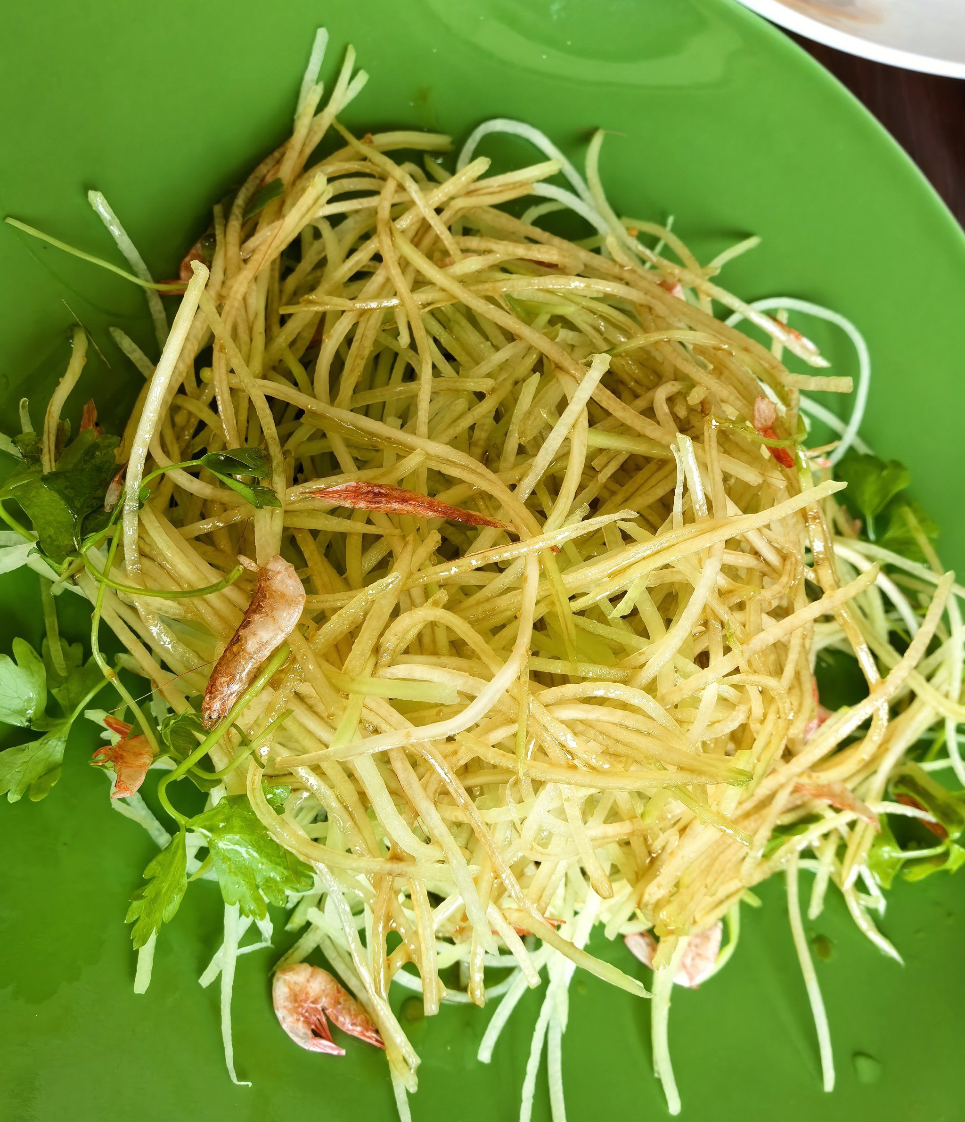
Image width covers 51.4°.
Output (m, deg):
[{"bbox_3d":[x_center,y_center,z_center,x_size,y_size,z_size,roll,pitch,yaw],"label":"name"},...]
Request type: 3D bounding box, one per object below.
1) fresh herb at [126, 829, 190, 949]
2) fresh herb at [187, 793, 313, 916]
[{"bbox_3d":[-0.071,0.071,0.220,0.011,0.009,0.026,22,77,4],"label":"fresh herb"},{"bbox_3d":[-0.049,0.063,0.215,0.025,0.011,0.020,40,79,8],"label":"fresh herb"}]

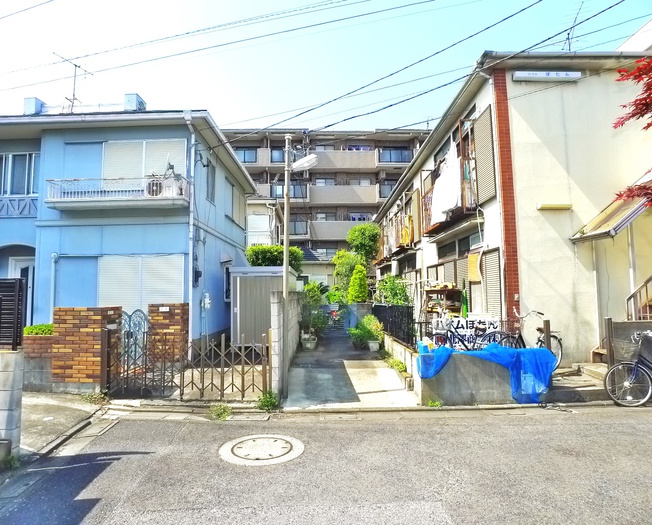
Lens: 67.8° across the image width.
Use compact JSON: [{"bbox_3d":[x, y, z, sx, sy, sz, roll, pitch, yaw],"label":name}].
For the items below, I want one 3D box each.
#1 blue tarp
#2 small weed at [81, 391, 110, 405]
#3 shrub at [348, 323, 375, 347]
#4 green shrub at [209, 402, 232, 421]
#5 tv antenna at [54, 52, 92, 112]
[{"bbox_3d":[2.322,1.601,7.000,1.880,0.820,0.400,-1,-4,0],"label":"blue tarp"},{"bbox_3d":[-3.657,2.150,7.700,0.420,0.160,0.270,-1,-4,0],"label":"small weed"},{"bbox_3d":[0.834,1.691,11.400,0.550,0.520,0.520,-1,-4,0],"label":"shrub"},{"bbox_3d":[-1.413,1.996,6.500,0.310,0.200,0.270,-1,-4,0],"label":"green shrub"},{"bbox_3d":[-7.386,-5.160,14.207,0.450,1.500,1.450,-2,-5,18],"label":"tv antenna"}]

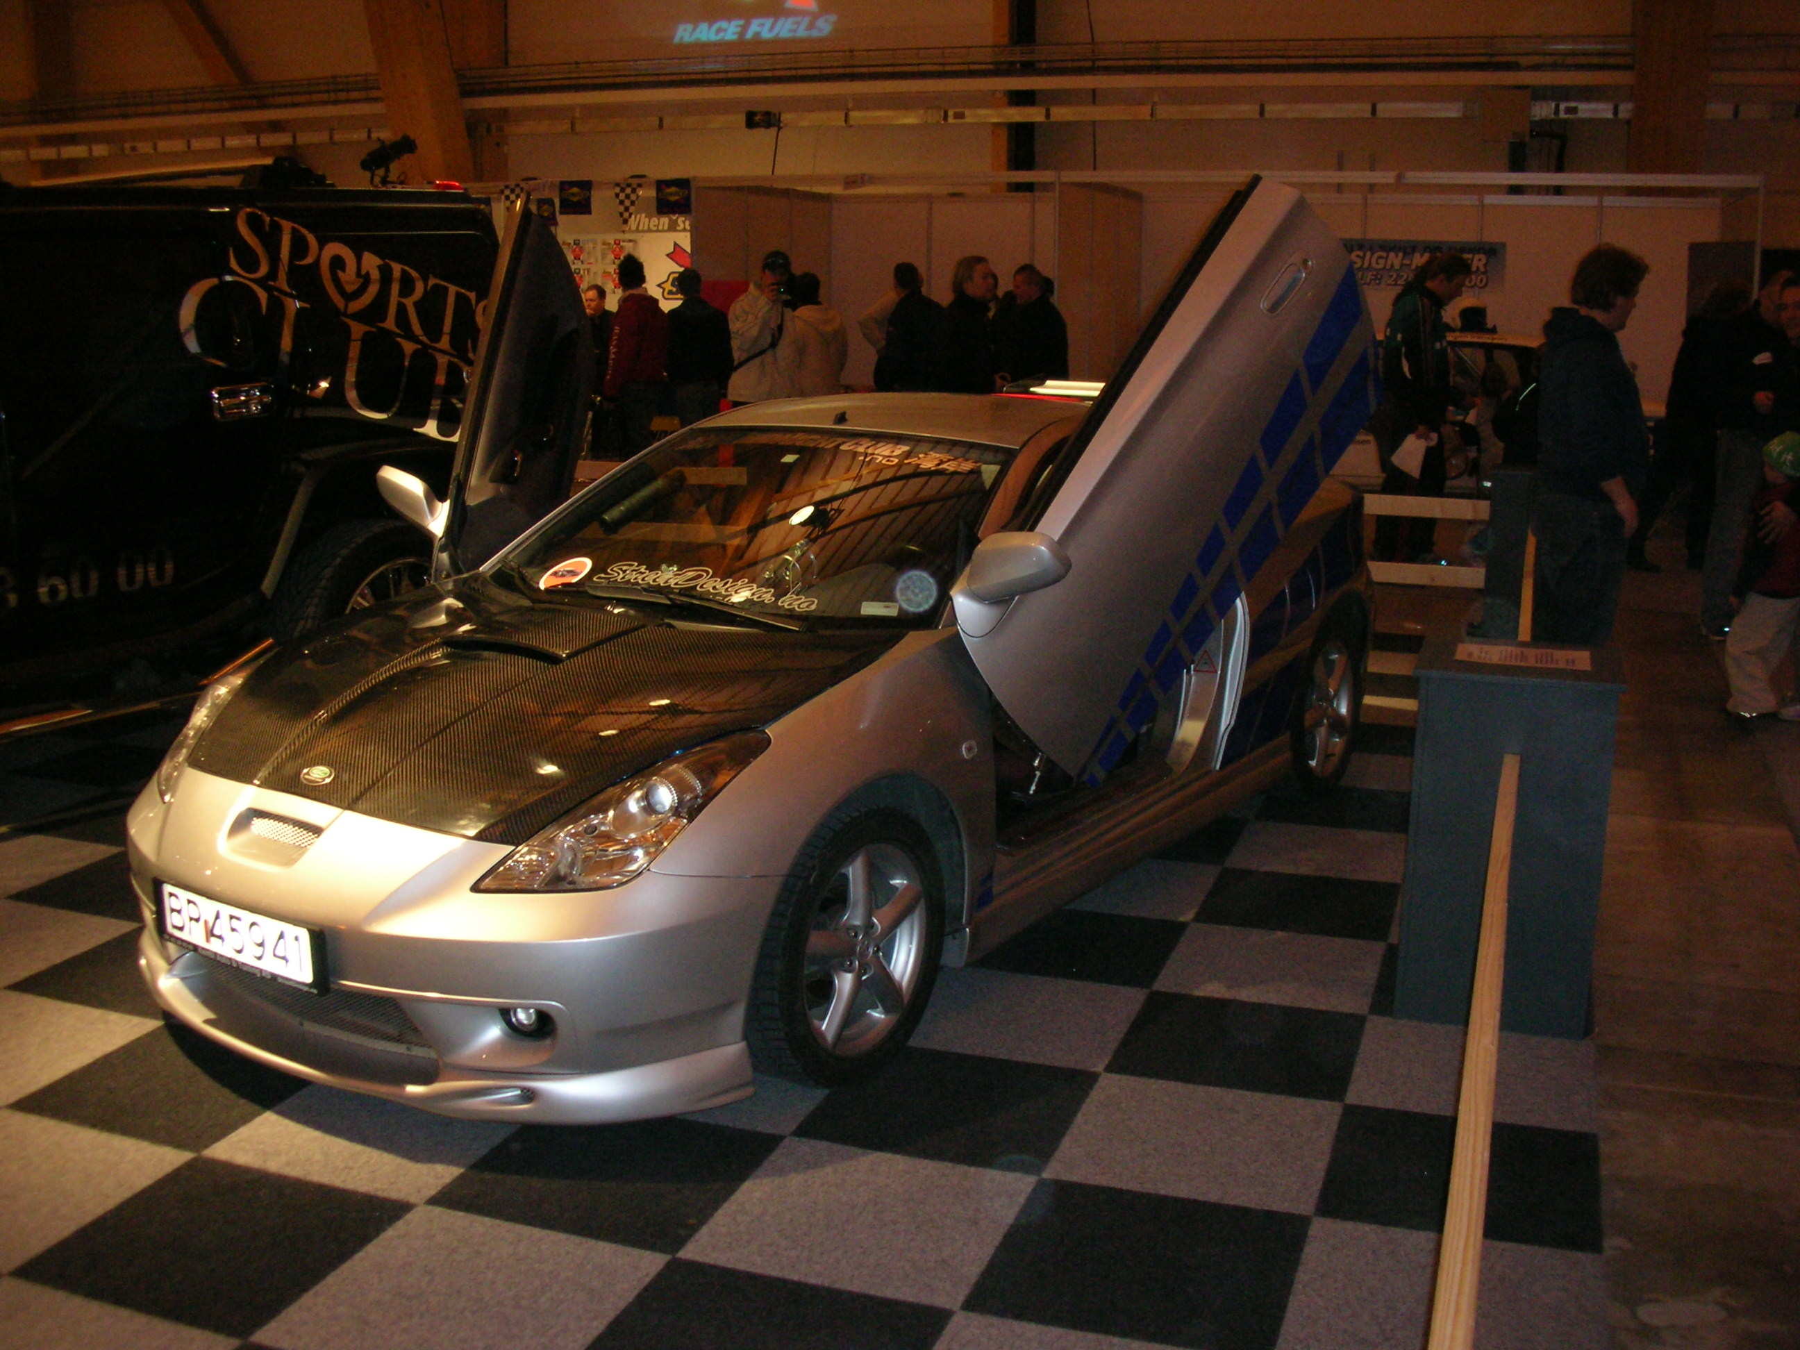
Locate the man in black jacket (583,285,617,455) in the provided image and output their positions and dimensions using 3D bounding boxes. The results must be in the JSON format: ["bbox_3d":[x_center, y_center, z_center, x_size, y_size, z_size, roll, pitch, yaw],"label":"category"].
[{"bbox_3d":[-2.322,-2.189,14.170,0.500,1.682,0.320,7,14,30],"label":"man in black jacket"}]

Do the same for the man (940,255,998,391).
[{"bbox_3d":[0.448,-1.858,12.187,0.380,1.848,0.520,3,12,14],"label":"man"}]

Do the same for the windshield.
[{"bbox_3d":[-0.360,-0.411,4.486,1.360,0.140,0.860,8,41,33],"label":"windshield"}]

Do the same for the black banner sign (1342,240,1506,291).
[{"bbox_3d":[4.380,-3.446,15.300,1.450,0.420,0.020,3,12,12],"label":"black banner sign"}]

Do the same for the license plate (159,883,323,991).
[{"bbox_3d":[-1.206,0.479,3.328,0.500,0.115,0.020,8,14,33],"label":"license plate"}]

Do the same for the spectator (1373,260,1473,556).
[{"bbox_3d":[3.010,-1.534,10.684,0.450,1.830,0.490,0,12,-3],"label":"spectator"}]

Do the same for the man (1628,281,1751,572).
[{"bbox_3d":[4.723,-1.479,10.977,0.480,1.760,0.550,-11,16,-44],"label":"man"}]

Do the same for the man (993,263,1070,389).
[{"bbox_3d":[0.903,-1.913,12.582,0.400,1.798,0.520,-1,12,-6],"label":"man"}]

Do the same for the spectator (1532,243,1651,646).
[{"bbox_3d":[2.432,-0.627,6.530,0.350,1.790,0.470,-7,14,-31],"label":"spectator"}]

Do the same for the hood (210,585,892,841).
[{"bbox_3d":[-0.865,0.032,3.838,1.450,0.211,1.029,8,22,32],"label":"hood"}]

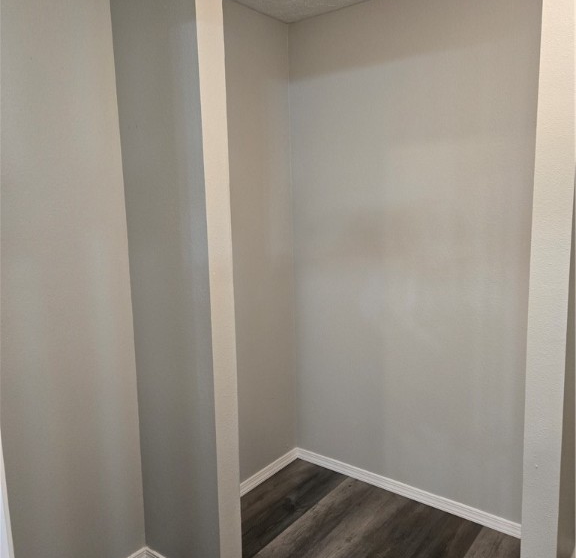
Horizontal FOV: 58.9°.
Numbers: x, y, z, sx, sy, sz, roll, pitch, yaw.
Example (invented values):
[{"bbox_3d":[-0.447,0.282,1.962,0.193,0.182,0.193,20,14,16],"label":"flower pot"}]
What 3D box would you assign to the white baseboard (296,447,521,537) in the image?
[{"bbox_3d":[0.567,1.073,2.612,1.325,0.057,0.015,5,10,38],"label":"white baseboard"}]

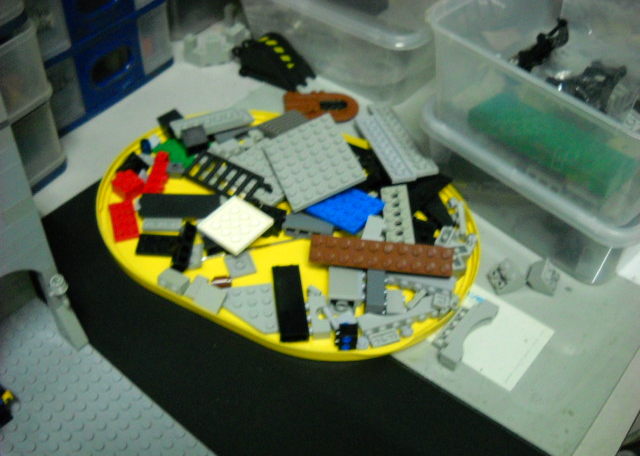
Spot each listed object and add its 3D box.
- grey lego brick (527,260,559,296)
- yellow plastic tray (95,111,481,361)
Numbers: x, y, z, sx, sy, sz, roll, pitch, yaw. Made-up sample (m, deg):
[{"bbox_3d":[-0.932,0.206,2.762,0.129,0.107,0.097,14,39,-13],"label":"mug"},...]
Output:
[{"bbox_3d":[0.131,0.029,0.442,0.016,0.011,0.016,23,50,17],"label":"grey lego brick"},{"bbox_3d":[-0.021,-0.006,0.464,0.241,0.011,0.174,22,50,16],"label":"yellow plastic tray"}]

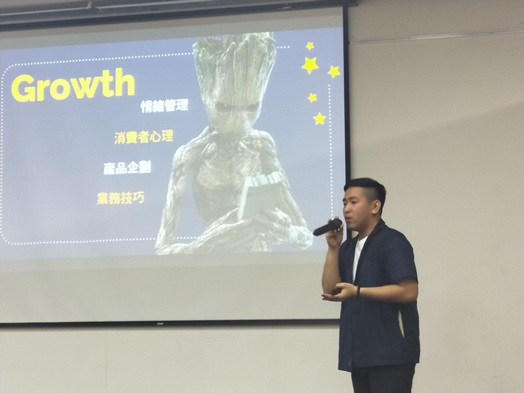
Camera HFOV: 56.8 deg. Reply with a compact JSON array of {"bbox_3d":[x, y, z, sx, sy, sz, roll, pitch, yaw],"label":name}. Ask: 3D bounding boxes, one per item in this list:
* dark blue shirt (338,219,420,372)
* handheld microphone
[{"bbox_3d":[0.570,0.468,2.350,0.310,0.725,0.470,1,-6,-23],"label":"dark blue shirt"},{"bbox_3d":[0.299,0.141,2.210,0.050,0.050,0.210,-6,6,43],"label":"handheld microphone"}]

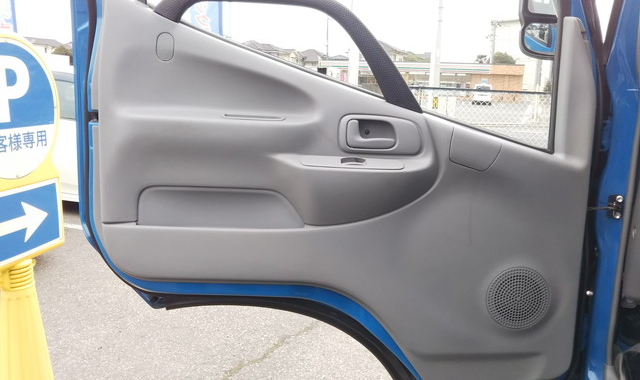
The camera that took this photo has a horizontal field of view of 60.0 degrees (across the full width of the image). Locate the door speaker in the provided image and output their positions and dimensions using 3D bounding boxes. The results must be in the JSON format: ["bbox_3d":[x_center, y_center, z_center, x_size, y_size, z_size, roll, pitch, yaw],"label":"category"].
[{"bbox_3d":[0.399,0.218,1.115,0.128,0.128,0.025,1,9,-2],"label":"door speaker"}]

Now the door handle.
[{"bbox_3d":[0.098,-0.105,1.045,0.093,0.055,0.030,1,9,-2],"label":"door handle"}]

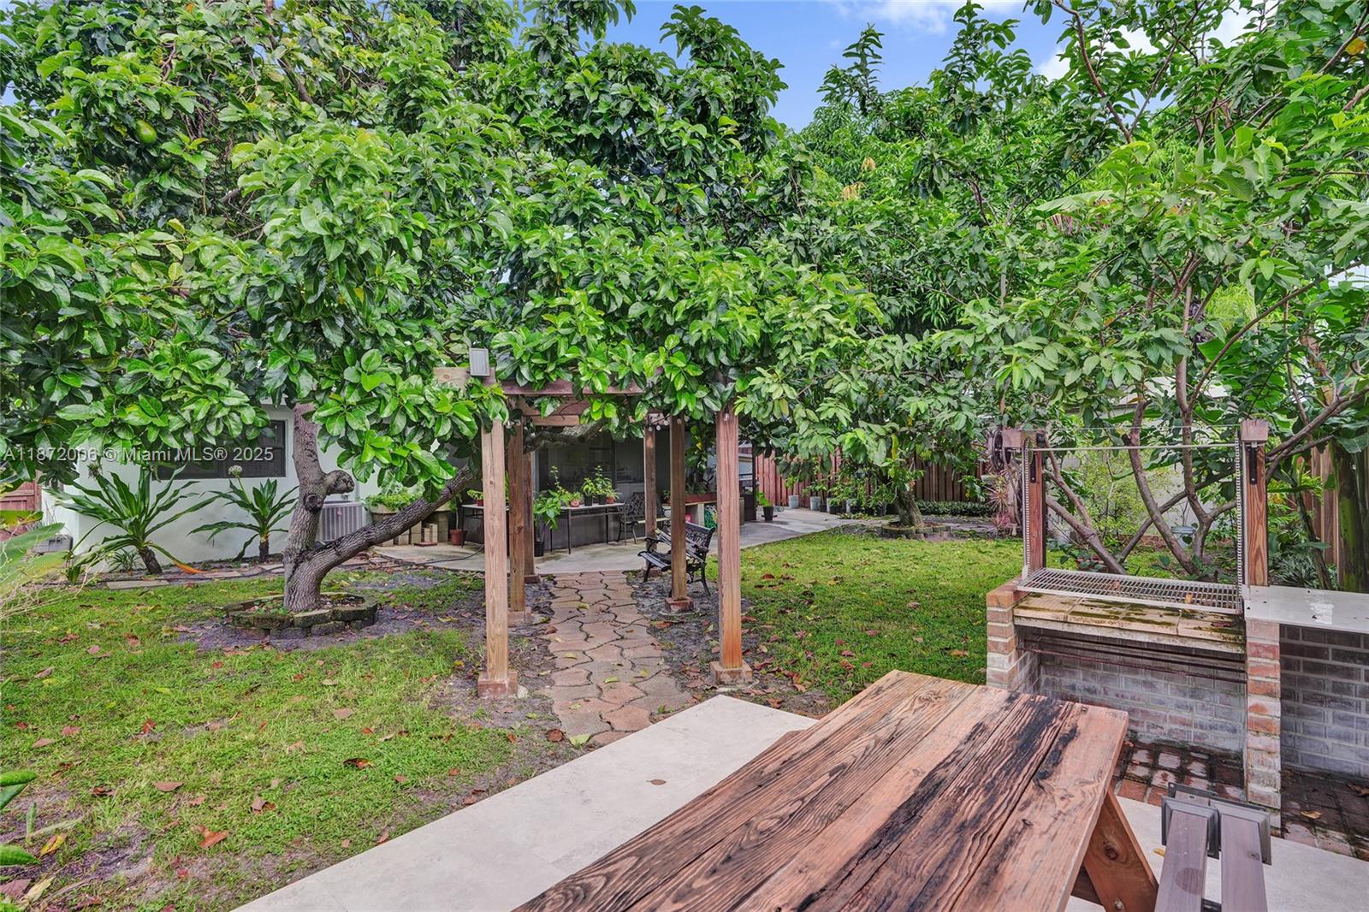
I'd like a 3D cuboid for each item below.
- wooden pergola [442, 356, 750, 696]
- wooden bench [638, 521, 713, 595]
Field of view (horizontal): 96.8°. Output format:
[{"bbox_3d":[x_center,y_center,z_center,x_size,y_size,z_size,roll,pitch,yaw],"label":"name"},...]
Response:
[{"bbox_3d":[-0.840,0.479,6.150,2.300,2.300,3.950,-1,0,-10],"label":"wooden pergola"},{"bbox_3d":[-0.120,1.210,7.500,0.600,0.790,1.200,-1,0,-15],"label":"wooden bench"}]

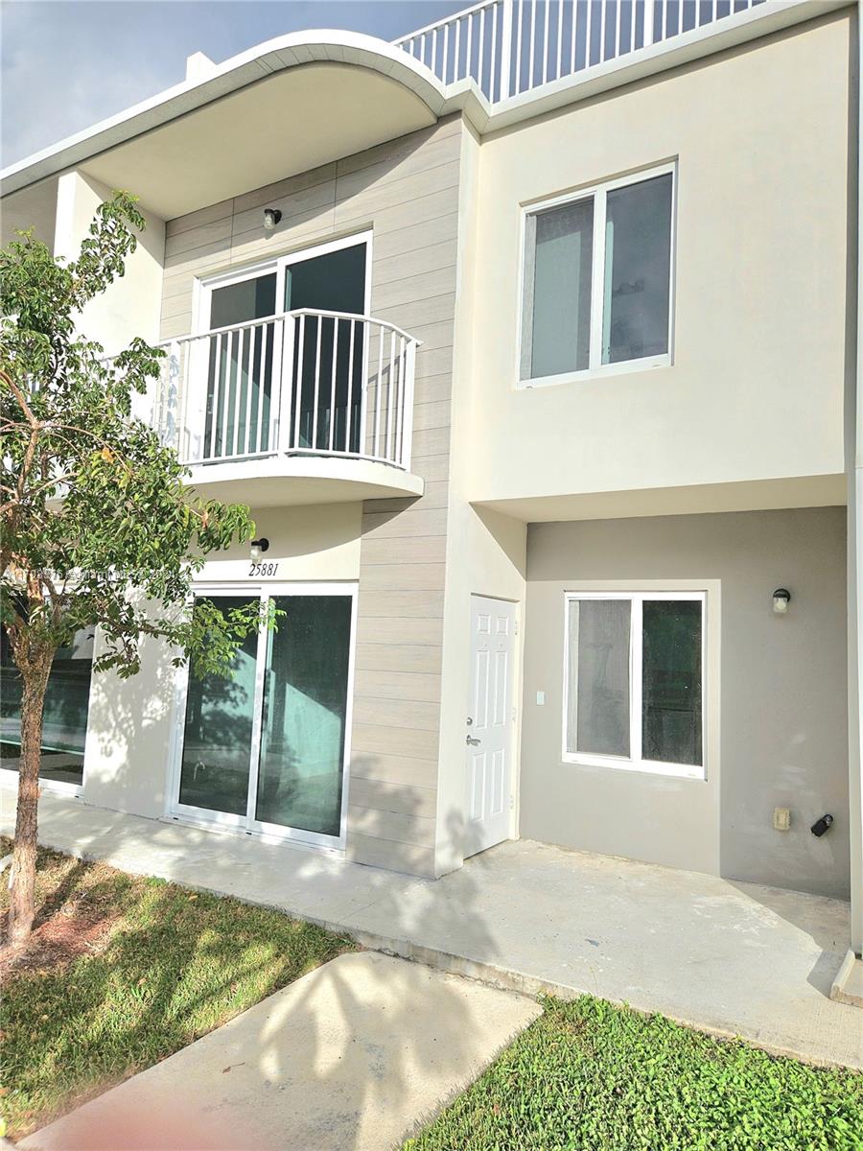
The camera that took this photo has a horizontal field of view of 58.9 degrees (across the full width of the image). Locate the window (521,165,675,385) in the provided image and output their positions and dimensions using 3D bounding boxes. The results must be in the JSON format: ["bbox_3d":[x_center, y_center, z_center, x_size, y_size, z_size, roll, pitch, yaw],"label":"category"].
[{"bbox_3d":[1.191,-2.157,5.621,1.150,1.452,0.110,-1,-5,31],"label":"window"}]

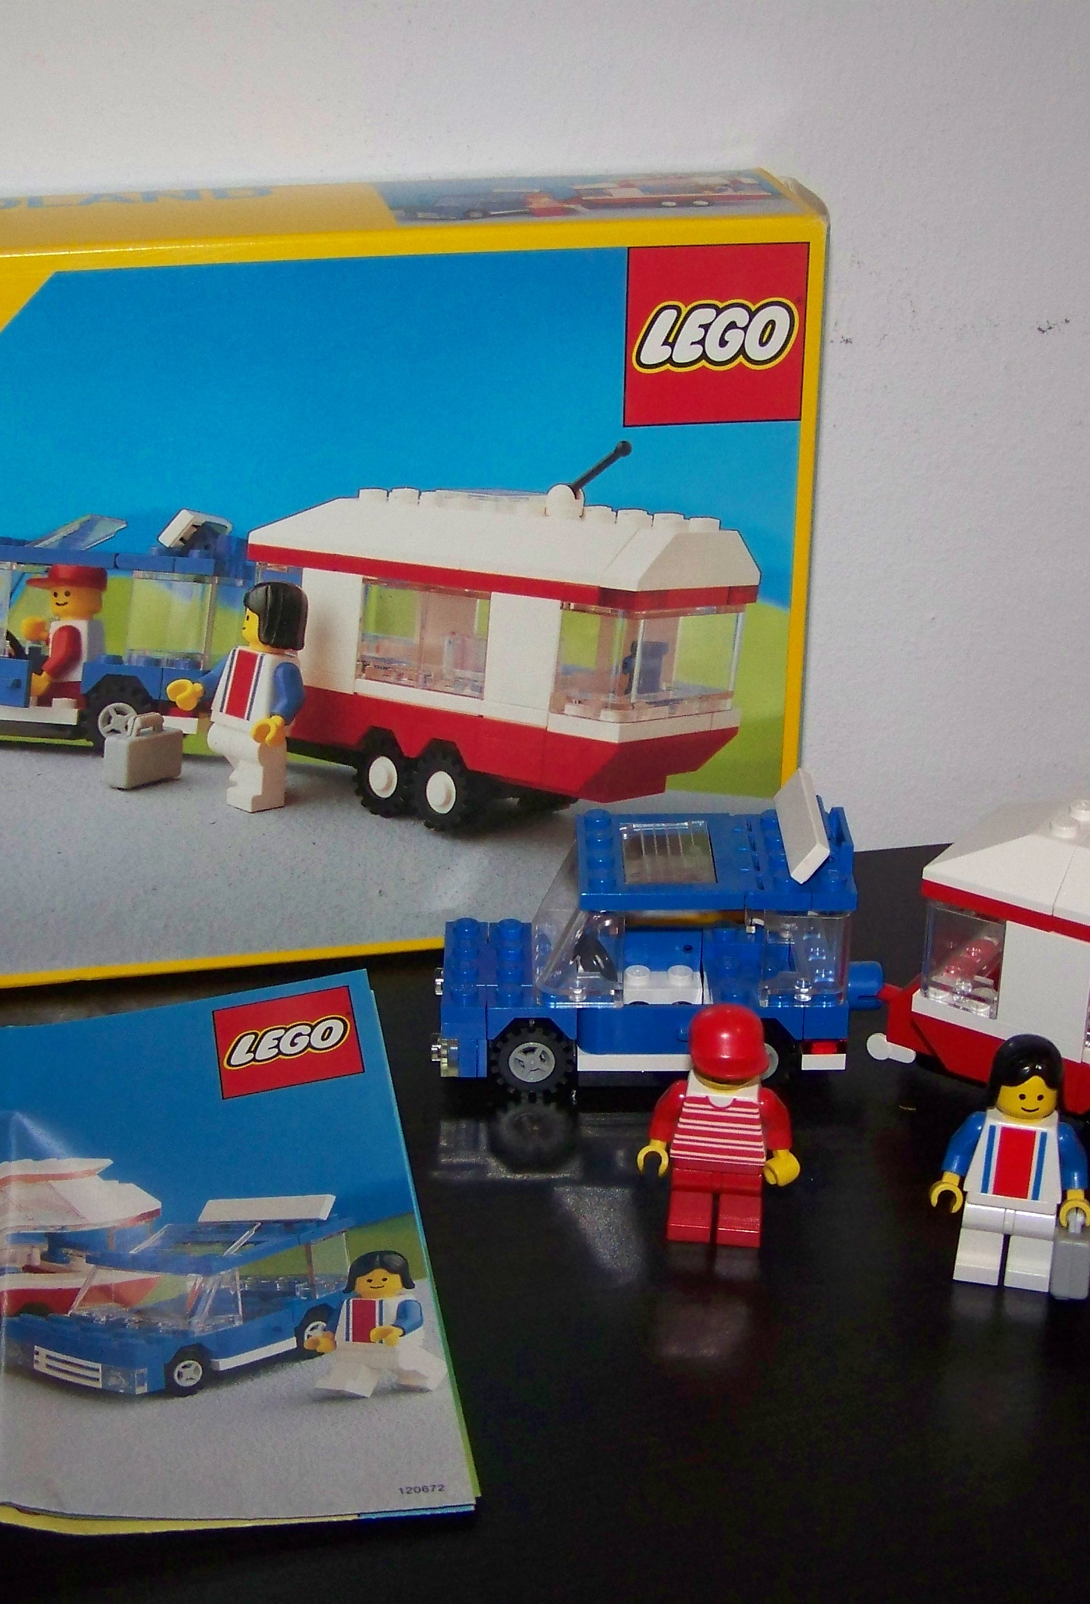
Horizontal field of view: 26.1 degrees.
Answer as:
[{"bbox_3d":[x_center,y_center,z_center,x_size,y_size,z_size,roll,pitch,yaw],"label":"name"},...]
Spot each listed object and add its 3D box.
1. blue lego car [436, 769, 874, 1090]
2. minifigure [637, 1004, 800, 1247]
[{"bbox_3d":[0.021,0.025,0.428,0.082,0.050,0.034,0,25,0],"label":"blue lego car"},{"bbox_3d":[0.028,0.052,0.377,0.027,0.042,0.015,4,25,8],"label":"minifigure"}]

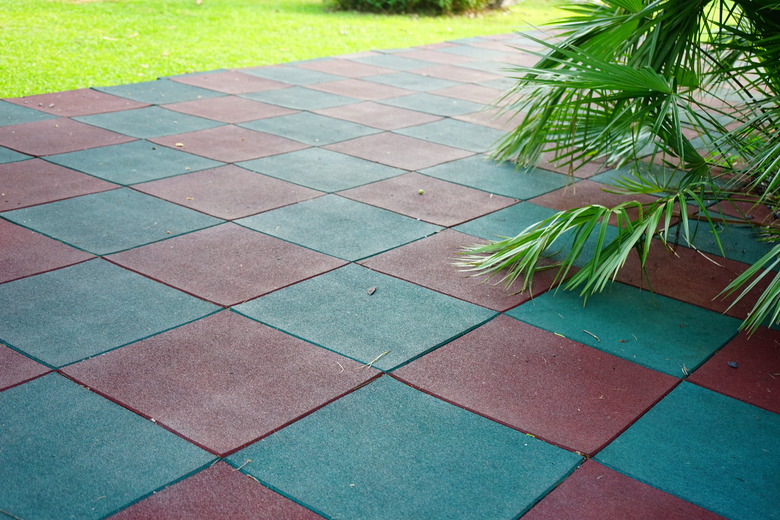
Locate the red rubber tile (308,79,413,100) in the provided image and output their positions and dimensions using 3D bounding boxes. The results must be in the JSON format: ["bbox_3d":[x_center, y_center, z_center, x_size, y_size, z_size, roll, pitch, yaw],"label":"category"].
[{"bbox_3d":[-0.169,-0.978,5.415,0.500,0.030,0.500,18,24,32],"label":"red rubber tile"}]

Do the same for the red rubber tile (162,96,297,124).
[{"bbox_3d":[-0.784,-0.735,4.614,0.500,0.030,0.500,17,24,31],"label":"red rubber tile"}]

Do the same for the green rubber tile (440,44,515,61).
[{"bbox_3d":[0.647,-1.584,7.194,0.500,0.030,0.500,18,24,33],"label":"green rubber tile"}]

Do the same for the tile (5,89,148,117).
[{"bbox_3d":[-1.480,-0.749,4.488,0.500,0.030,0.500,18,24,32],"label":"tile"}]

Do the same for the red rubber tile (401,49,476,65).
[{"bbox_3d":[0.351,-1.502,6.963,0.500,0.030,0.500,18,24,32],"label":"red rubber tile"}]

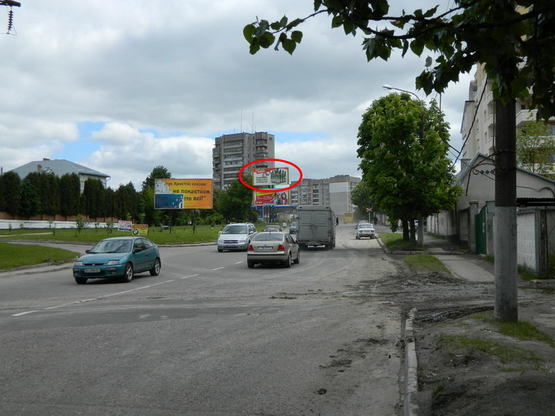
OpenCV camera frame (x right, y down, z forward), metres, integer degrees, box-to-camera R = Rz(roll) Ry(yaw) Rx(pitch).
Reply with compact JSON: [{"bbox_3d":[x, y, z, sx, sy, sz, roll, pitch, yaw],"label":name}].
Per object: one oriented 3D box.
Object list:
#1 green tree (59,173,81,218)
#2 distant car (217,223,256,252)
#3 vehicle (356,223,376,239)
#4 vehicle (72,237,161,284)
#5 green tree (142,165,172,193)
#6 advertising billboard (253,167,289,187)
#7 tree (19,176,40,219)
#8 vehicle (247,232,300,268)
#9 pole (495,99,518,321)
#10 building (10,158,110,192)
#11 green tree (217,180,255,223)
[{"bbox_3d":[-24.212,-1.222,76.500,2.550,5.600,2.550,0,-1,0],"label":"green tree"},{"bbox_3d":[-1.840,1.520,34.000,1.680,1.500,4.200,0,-1,9],"label":"distant car"},{"bbox_3d":[8.310,2.199,61.500,1.640,1.430,4.150,0,-1,3],"label":"vehicle"},{"bbox_3d":[-5.220,1.700,21.900,1.710,1.410,4.050,0,-1,9],"label":"vehicle"},{"bbox_3d":[-15.210,-1.534,84.000,4.800,7.600,4.800,0,-1,0],"label":"green tree"},{"bbox_3d":[-1.023,-5.249,112.000,6.100,3.100,0.400,0,-1,4],"label":"advertising billboard"},{"bbox_3d":[-26.415,-0.959,70.000,2.400,4.900,2.400,0,-1,0],"label":"tree"},{"bbox_3d":[-0.110,1.770,27.800,1.735,1.450,4.380,0,-1,8],"label":"vehicle"},{"bbox_3d":[3.840,-1.800,11.000,0.365,7.400,0.365,0,-1,0],"label":"pole"},{"bbox_3d":[-31.300,-2.200,94.000,13.400,8.500,8.000,-1,-2,27],"label":"building"},{"bbox_3d":[-5.752,-0.890,90.000,5.200,6.400,5.000,0,-1,0],"label":"green tree"}]

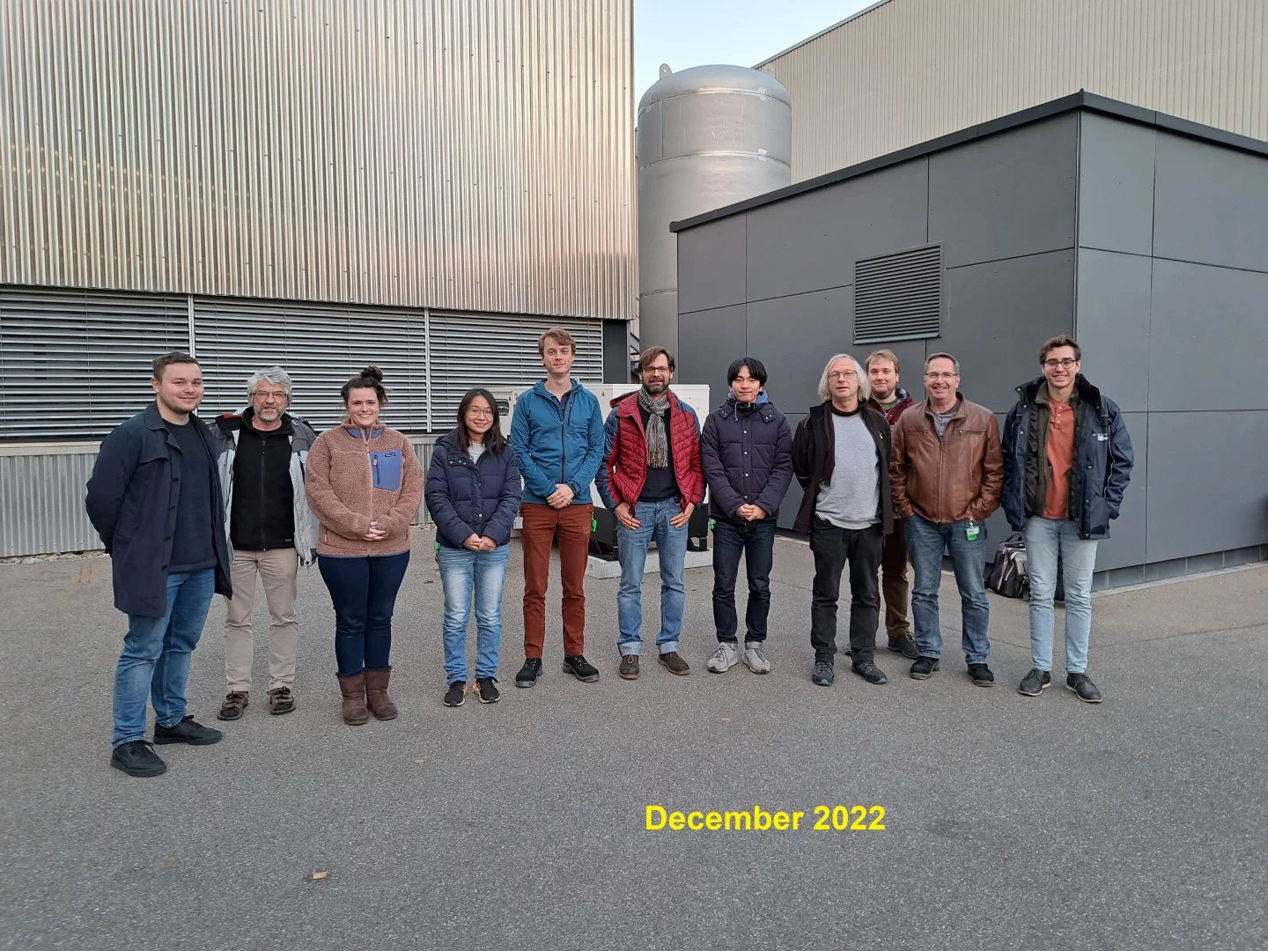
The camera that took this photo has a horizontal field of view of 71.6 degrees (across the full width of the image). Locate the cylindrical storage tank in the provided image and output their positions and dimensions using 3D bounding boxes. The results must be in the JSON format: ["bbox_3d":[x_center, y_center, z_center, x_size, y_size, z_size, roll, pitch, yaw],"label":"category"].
[{"bbox_3d":[1.325,-3.079,14.342,2.446,6.700,2.446,0,4,5],"label":"cylindrical storage tank"}]

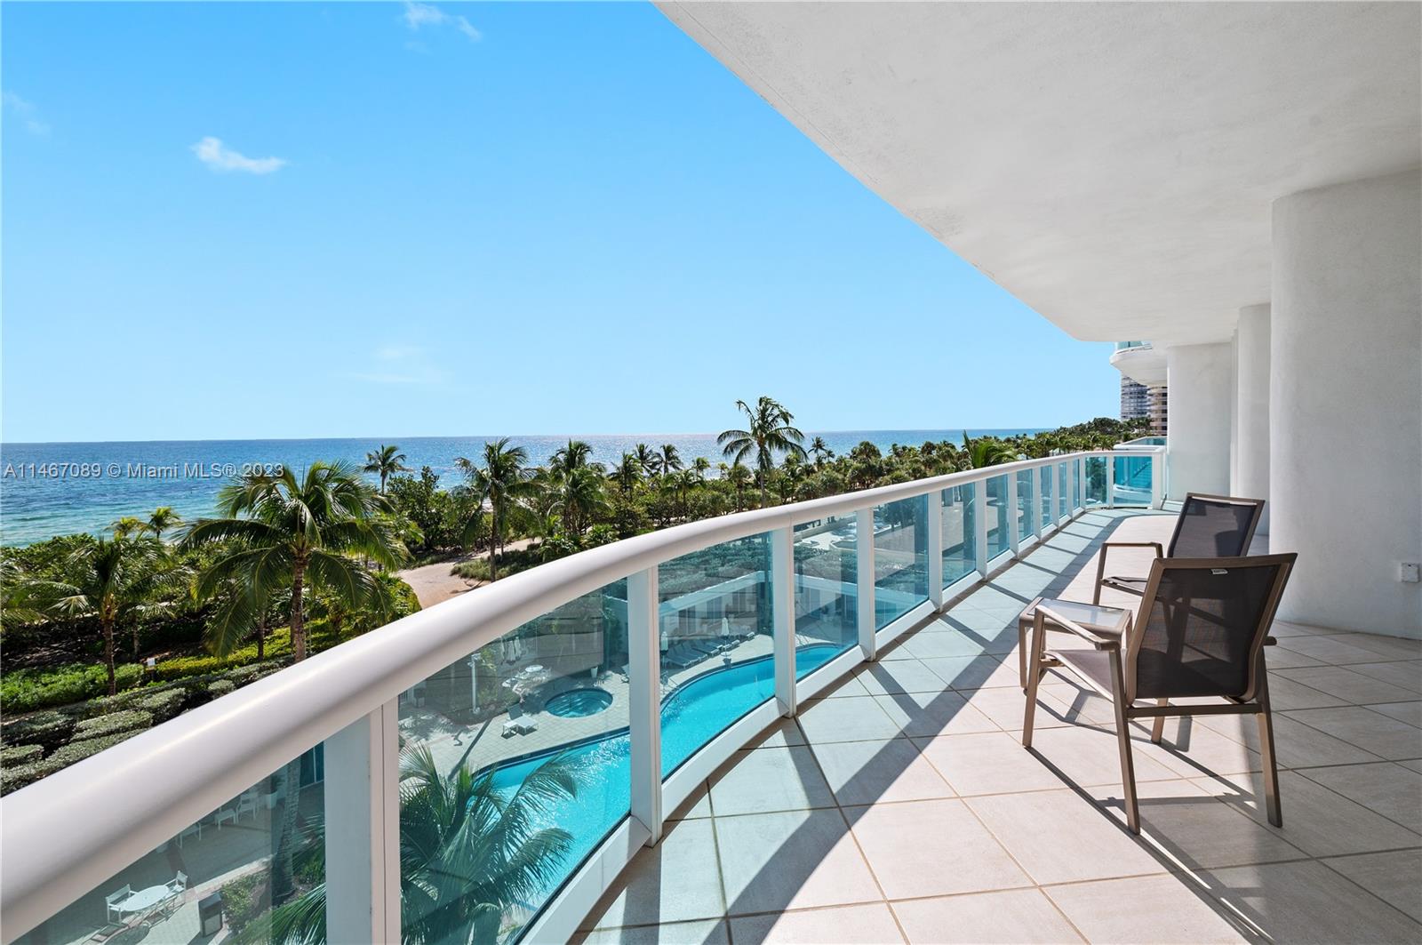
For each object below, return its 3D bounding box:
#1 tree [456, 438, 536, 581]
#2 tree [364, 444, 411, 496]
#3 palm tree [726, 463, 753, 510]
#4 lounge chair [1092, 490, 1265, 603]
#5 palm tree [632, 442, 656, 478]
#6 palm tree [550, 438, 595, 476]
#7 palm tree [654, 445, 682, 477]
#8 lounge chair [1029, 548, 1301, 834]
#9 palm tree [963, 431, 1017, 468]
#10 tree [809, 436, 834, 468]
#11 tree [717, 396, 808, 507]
[{"bbox_3d":[-18.602,3.272,48.437,6.800,12.274,6.800,-1,4,0],"label":"tree"},{"bbox_3d":[-35.353,1.336,60.185,4.400,8.830,4.400,-3,4,-30],"label":"tree"},{"bbox_3d":[4.260,2.680,82.286,4.000,8.020,4.000,-1,4,0],"label":"palm tree"},{"bbox_3d":[2.766,0.642,3.288,0.606,0.977,0.629,-1,4,-5],"label":"lounge chair"},{"bbox_3d":[-12.376,-0.060,104.384,5.400,10.787,5.400,-1,4,0],"label":"palm tree"},{"bbox_3d":[-16.951,2.023,68.423,6.200,11.875,6.200,-1,4,0],"label":"palm tree"},{"bbox_3d":[-8.139,-0.105,106.373,5.600,10.479,5.600,-1,4,0],"label":"palm tree"},{"bbox_3d":[1.734,0.756,2.190,0.620,0.993,0.625,-1,4,-3],"label":"lounge chair"},{"bbox_3d":[16.807,3.692,34.444,4.400,12.478,4.400,-1,4,0],"label":"palm tree"},{"bbox_3d":[26.499,-2.986,132.412,5.200,11.584,5.200,-1,4,0],"label":"tree"},{"bbox_3d":[3.110,2.670,33.251,5.400,14.404,5.400,0,4,5],"label":"tree"}]

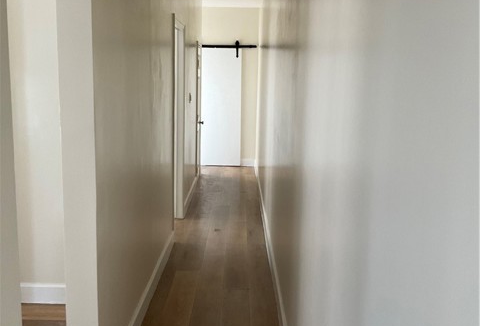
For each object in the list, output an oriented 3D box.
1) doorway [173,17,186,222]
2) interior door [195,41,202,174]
[{"bbox_3d":[-0.664,-0.341,5.343,0.140,2.090,0.950,1,9,0],"label":"doorway"},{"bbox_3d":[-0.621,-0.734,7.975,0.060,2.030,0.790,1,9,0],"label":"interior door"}]

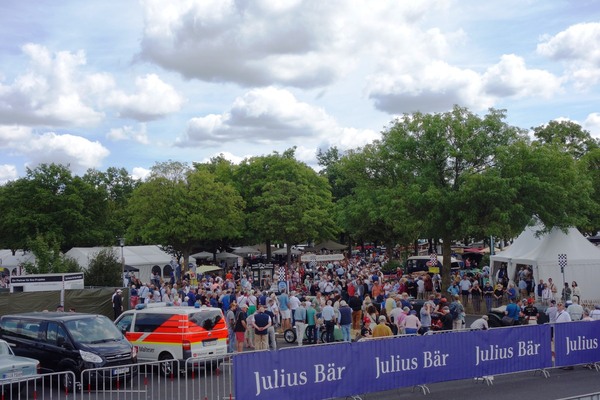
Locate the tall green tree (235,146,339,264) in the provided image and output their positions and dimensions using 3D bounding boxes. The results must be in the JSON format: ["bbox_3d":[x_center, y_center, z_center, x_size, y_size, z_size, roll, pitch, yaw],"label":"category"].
[{"bbox_3d":[-1.256,1.446,72.009,9.580,12.431,9.200,-1,-3,0],"label":"tall green tree"}]

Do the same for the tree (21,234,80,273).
[{"bbox_3d":[-15.243,4.479,46.858,3.500,4.614,3.400,-1,-3,0],"label":"tree"}]

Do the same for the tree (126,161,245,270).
[{"bbox_3d":[-7.708,2.092,51.965,8.004,9.572,7.800,-1,-3,0],"label":"tree"}]

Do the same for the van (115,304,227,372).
[{"bbox_3d":[-4.711,4.525,25.605,4.850,2.070,1.920,-3,-3,39],"label":"van"}]

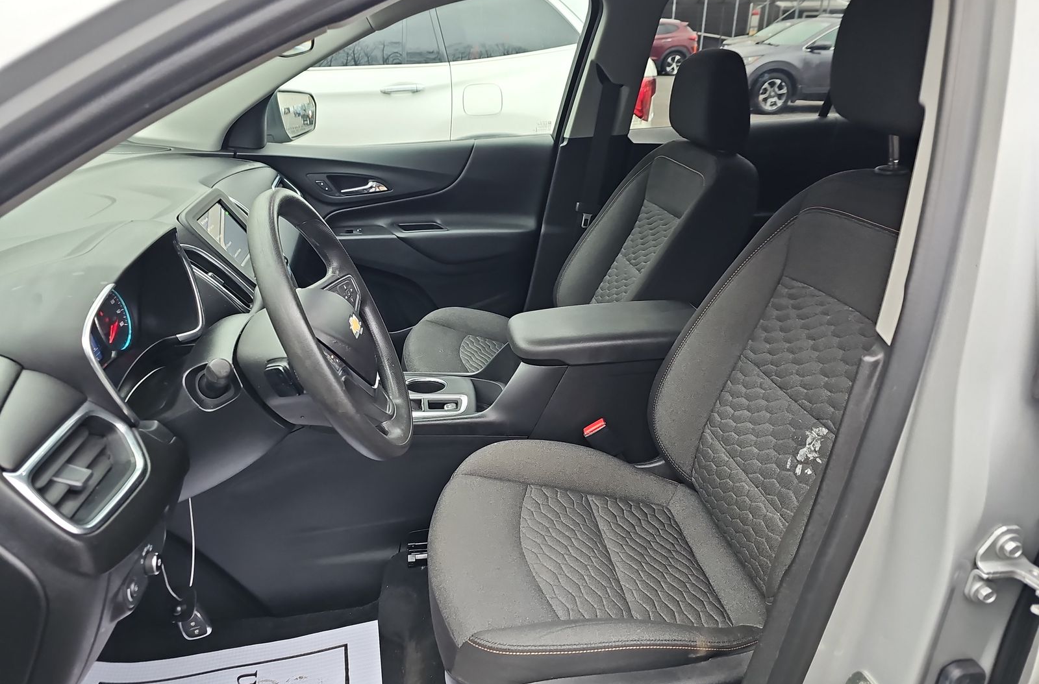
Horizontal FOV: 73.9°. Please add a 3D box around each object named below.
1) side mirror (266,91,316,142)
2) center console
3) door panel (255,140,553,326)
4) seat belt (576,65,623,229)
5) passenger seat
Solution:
[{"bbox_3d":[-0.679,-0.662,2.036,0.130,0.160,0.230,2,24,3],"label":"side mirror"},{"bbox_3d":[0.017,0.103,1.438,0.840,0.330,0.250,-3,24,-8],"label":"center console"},{"bbox_3d":[-0.336,-0.255,1.996,0.920,0.650,0.130,-3,24,-8],"label":"door panel"},{"bbox_3d":[0.220,-0.533,1.944,0.120,0.480,0.080,-3,24,-8],"label":"seat belt"},{"bbox_3d":[0.112,-0.210,1.722,0.840,0.970,0.540,-3,24,-8],"label":"passenger seat"}]

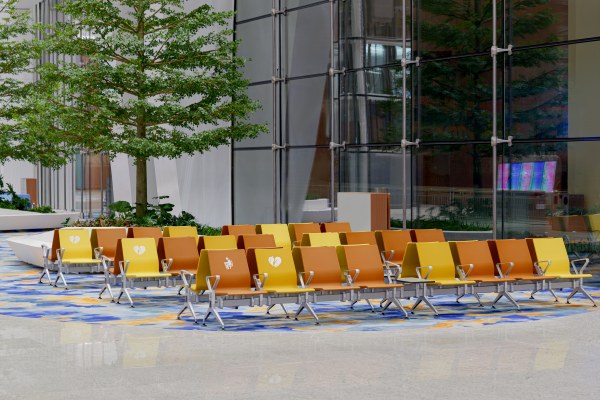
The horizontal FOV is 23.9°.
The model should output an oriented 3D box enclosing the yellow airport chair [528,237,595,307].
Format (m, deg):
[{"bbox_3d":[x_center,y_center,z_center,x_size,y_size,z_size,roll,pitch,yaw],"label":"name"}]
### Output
[{"bbox_3d":[3.404,0.939,18.387,0.576,0.859,0.620,-1,2,-27],"label":"yellow airport chair"}]

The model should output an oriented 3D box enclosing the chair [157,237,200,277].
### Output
[{"bbox_3d":[-1.521,0.944,19.201,0.576,0.859,0.620,-1,2,-26],"label":"chair"}]

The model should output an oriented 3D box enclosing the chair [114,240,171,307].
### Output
[{"bbox_3d":[-2.058,0.954,18.934,0.576,0.859,0.620,-1,2,-26],"label":"chair"}]

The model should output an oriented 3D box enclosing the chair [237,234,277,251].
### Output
[{"bbox_3d":[-0.493,0.925,19.800,0.612,0.852,0.750,-1,2,-27],"label":"chair"}]

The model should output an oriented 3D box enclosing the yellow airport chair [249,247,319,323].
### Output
[{"bbox_3d":[-0.187,1.006,16.551,0.576,0.859,0.620,-1,2,-27],"label":"yellow airport chair"}]

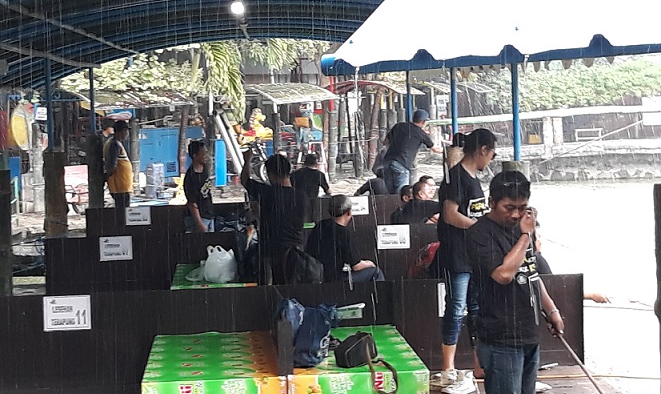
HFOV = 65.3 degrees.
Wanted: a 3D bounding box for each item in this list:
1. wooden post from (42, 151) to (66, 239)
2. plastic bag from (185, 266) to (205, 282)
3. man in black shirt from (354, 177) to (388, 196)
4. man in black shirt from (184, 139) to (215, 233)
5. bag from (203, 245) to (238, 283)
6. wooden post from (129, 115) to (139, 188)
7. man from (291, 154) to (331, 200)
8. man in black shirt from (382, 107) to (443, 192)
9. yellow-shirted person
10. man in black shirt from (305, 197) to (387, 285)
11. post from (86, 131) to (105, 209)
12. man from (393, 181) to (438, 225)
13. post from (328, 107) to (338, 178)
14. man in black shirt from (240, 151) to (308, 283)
[{"bbox_3d":[-2.542,0.270,4.819,0.210,1.386,0.210,-2,9,-3],"label":"wooden post"},{"bbox_3d":[-1.144,0.622,4.363,0.165,0.115,0.135,-2,9,-3],"label":"plastic bag"},{"bbox_3d":[0.597,0.228,7.113,0.600,1.002,0.700,0,9,7],"label":"man in black shirt"},{"bbox_3d":[-1.360,0.228,5.396,0.360,1.630,0.480,2,8,30],"label":"man in black shirt"},{"bbox_3d":[-0.955,0.595,4.518,0.300,0.310,0.220,-2,7,-3],"label":"bag"},{"bbox_3d":[-4.207,-0.877,11.098,0.190,1.650,0.190,-2,7,0],"label":"wooden post"},{"bbox_3d":[-0.239,0.153,6.904,0.520,1.456,0.420,-2,9,-1],"label":"man"},{"bbox_3d":[1.131,-0.356,7.203,0.600,1.702,0.600,4,11,32],"label":"man in black shirt"},{"bbox_3d":[-2.761,-0.168,6.748,0.340,1.650,0.480,1,7,19],"label":"yellow-shirted person"},{"bbox_3d":[0.116,0.509,4.279,0.680,1.000,0.520,-5,8,-25],"label":"man in black shirt"},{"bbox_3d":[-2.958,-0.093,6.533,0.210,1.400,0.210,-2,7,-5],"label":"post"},{"bbox_3d":[0.973,0.298,5.704,0.620,0.920,0.500,-5,8,-25],"label":"man"},{"bbox_3d":[0.064,-1.131,10.977,0.200,1.526,0.200,-2,9,-3],"label":"post"},{"bbox_3d":[-0.389,0.553,3.765,0.520,1.770,0.420,-2,9,-5],"label":"man in black shirt"}]

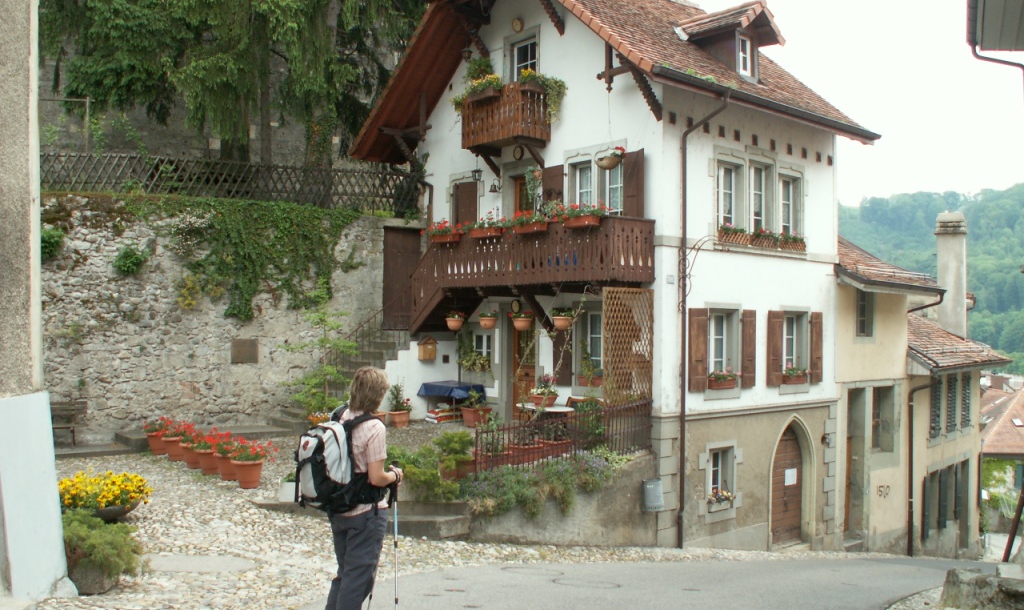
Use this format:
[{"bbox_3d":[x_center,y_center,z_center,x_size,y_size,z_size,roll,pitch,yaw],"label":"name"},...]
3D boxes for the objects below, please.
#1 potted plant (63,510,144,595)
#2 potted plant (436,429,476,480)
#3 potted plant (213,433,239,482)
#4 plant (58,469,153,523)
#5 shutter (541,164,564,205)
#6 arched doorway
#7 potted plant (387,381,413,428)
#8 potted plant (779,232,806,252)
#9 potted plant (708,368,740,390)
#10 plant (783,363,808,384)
[{"bbox_3d":[-2.716,1.616,6.800,0.590,0.550,0.550,1,-1,-22],"label":"potted plant"},{"bbox_3d":[-0.666,1.799,12.504,0.460,0.580,0.450,1,-1,-3],"label":"potted plant"},{"bbox_3d":[-3.326,1.778,12.124,0.460,0.530,0.460,1,-1,-15],"label":"potted plant"},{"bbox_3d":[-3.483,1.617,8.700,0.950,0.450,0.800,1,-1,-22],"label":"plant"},{"bbox_3d":[0.752,-1.778,18.500,0.050,1.380,0.570,1,-2,-39],"label":"shutter"},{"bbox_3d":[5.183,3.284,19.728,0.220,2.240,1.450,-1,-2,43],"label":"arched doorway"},{"bbox_3d":[-1.976,1.734,18.221,0.410,0.809,0.410,0,-1,0],"label":"potted plant"},{"bbox_3d":[5.281,-1.195,19.492,0.240,0.310,0.860,-1,-2,43],"label":"potted plant"},{"bbox_3d":[3.623,1.268,17.735,0.250,0.340,0.900,-1,-2,43],"label":"potted plant"},{"bbox_3d":[5.209,1.270,19.195,0.220,0.370,0.820,0,-2,44],"label":"plant"}]

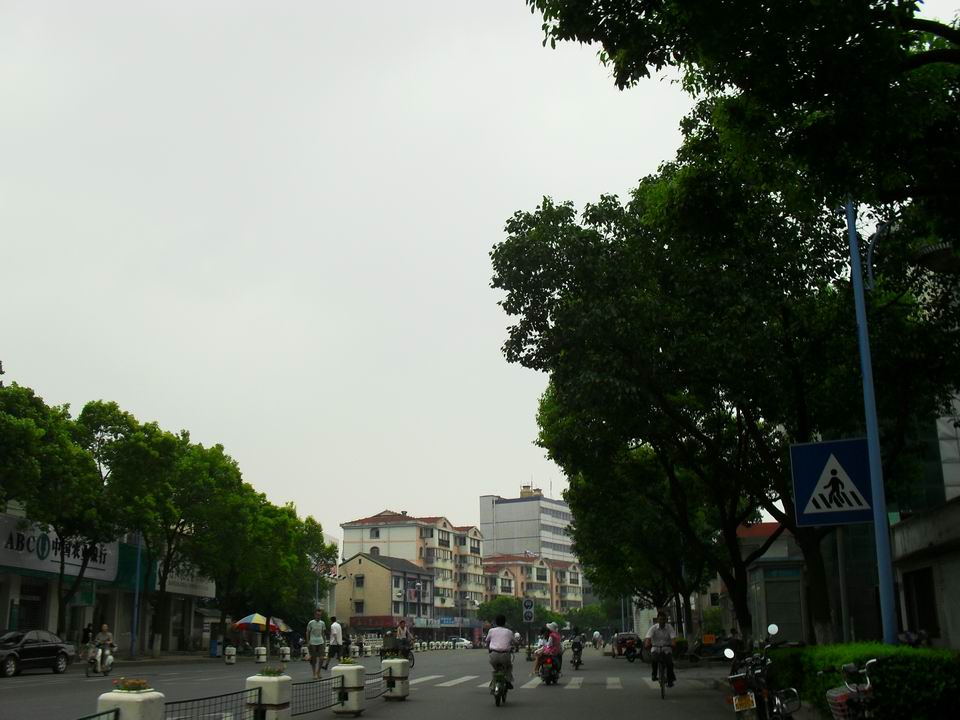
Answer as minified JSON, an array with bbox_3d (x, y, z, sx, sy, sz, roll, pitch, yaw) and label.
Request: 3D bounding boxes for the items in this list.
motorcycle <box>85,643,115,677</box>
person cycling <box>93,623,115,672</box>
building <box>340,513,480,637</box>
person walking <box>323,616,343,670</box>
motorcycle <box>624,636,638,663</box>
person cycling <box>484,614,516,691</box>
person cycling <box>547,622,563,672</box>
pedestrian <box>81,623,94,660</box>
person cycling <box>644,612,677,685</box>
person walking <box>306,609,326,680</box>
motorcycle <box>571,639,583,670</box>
[{"bbox_3d":[-11.607,9.108,29.647,0.660,1.080,1.700,13,-20,-38],"label":"motorcycle"},{"bbox_3d":[-11.532,8.824,29.728,0.550,1.430,0.750,13,-20,-38],"label":"person cycling"},{"bbox_3d":[-9.730,35.330,155.620,13.200,19.800,27.100,-6,-17,21],"label":"building"},{"bbox_3d":[-5.220,10.106,34.349,0.480,1.710,0.480,-6,-17,21],"label":"person walking"},{"bbox_3d":[6.955,13.295,44.557,0.700,1.120,1.850,-5,-17,16],"label":"motorcycle"},{"bbox_3d":[0.356,5.076,16.854,0.550,1.270,0.750,-2,-16,5],"label":"person cycling"},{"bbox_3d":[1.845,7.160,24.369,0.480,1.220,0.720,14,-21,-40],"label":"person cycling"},{"bbox_3d":[-16.887,12.226,41.760,0.360,1.600,0.480,-13,-20,38],"label":"pedestrian"},{"bbox_3d":[3.423,5.454,18.407,0.580,1.380,0.720,-2,-16,7],"label":"person cycling"},{"bbox_3d":[-4.397,7.666,26.101,0.550,1.770,0.380,3,-16,-10],"label":"person walking"},{"bbox_3d":[3.455,10.514,34.746,0.680,1.100,1.850,-2,-16,6],"label":"motorcycle"}]

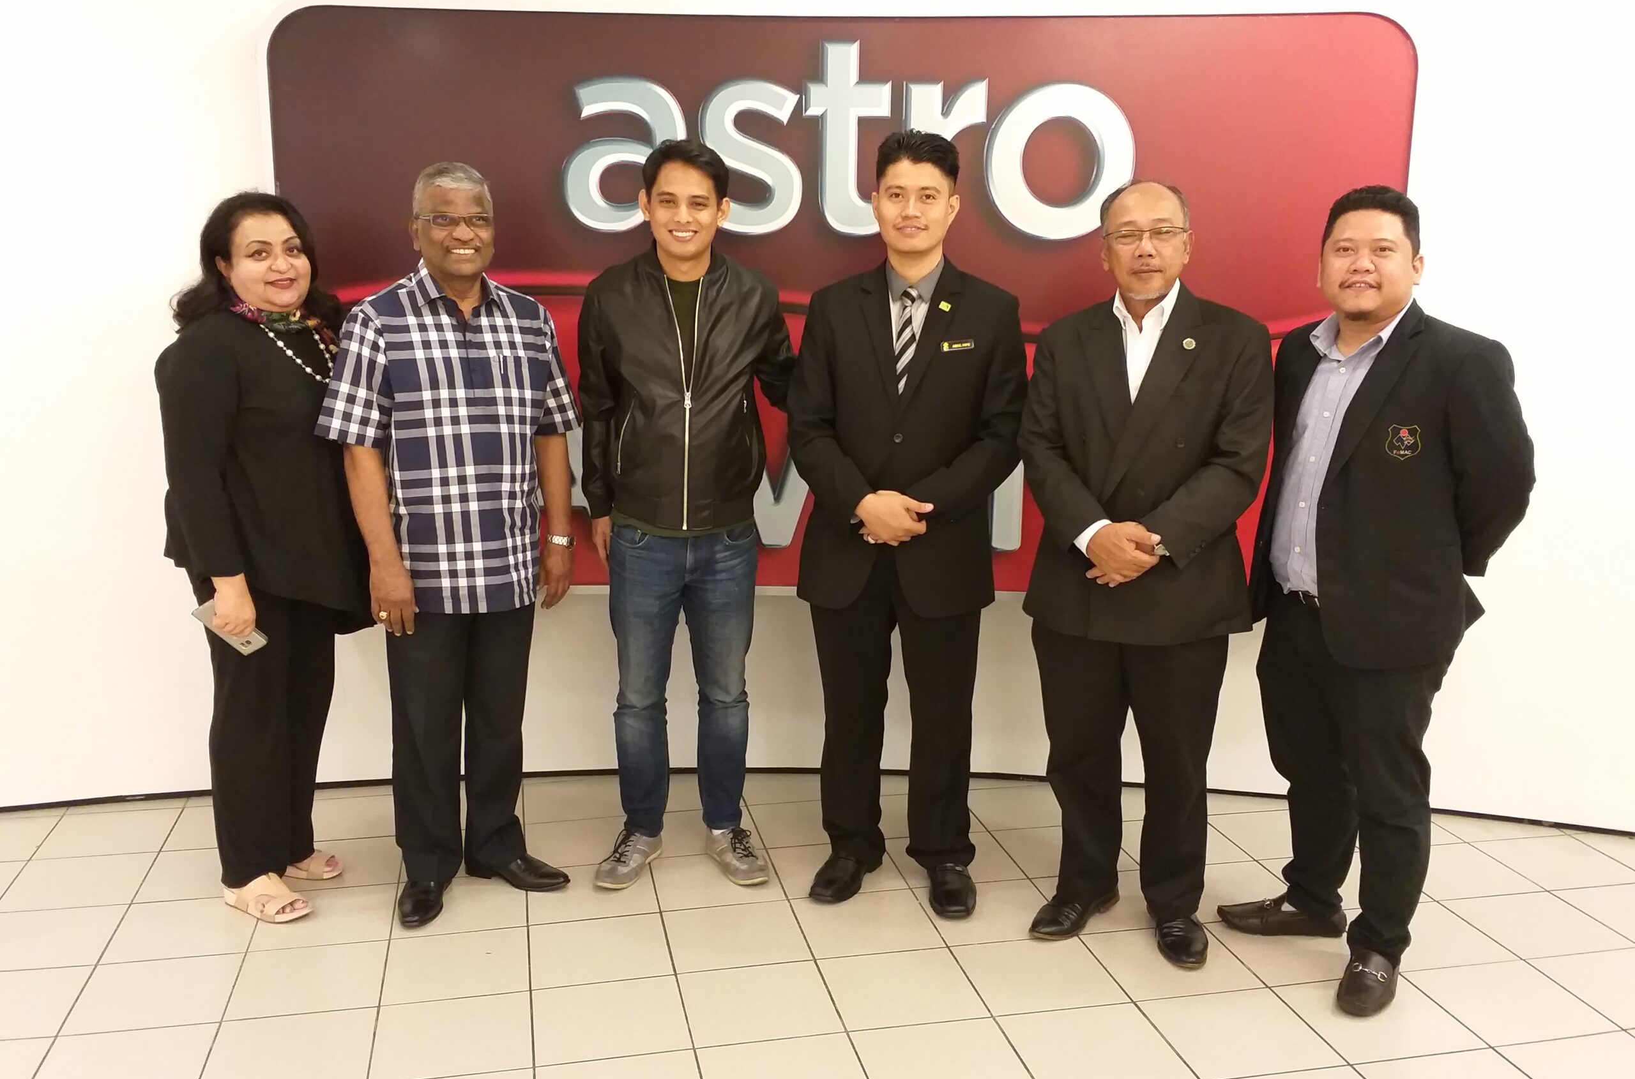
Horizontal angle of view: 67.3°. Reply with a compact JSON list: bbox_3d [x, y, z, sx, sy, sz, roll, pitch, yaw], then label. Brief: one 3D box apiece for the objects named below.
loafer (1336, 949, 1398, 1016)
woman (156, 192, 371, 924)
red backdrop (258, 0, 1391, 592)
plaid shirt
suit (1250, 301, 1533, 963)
[{"bbox_3d":[1.171,0.877,2.579,0.110,0.105,0.280,7,12,30],"label":"loafer"},{"bbox_3d":[-1.250,0.045,2.784,0.380,1.607,0.480,9,13,37],"label":"woman"},{"bbox_3d":[0.040,-0.606,3.325,3.000,1.570,0.280,1,11,2],"label":"red backdrop"},{"bbox_3d":[-0.827,-0.221,2.733,0.560,0.755,0.300,-4,11,-22],"label":"plaid shirt"},{"bbox_3d":[1.159,0.182,2.592,0.560,1.390,0.470,11,15,44],"label":"suit"}]

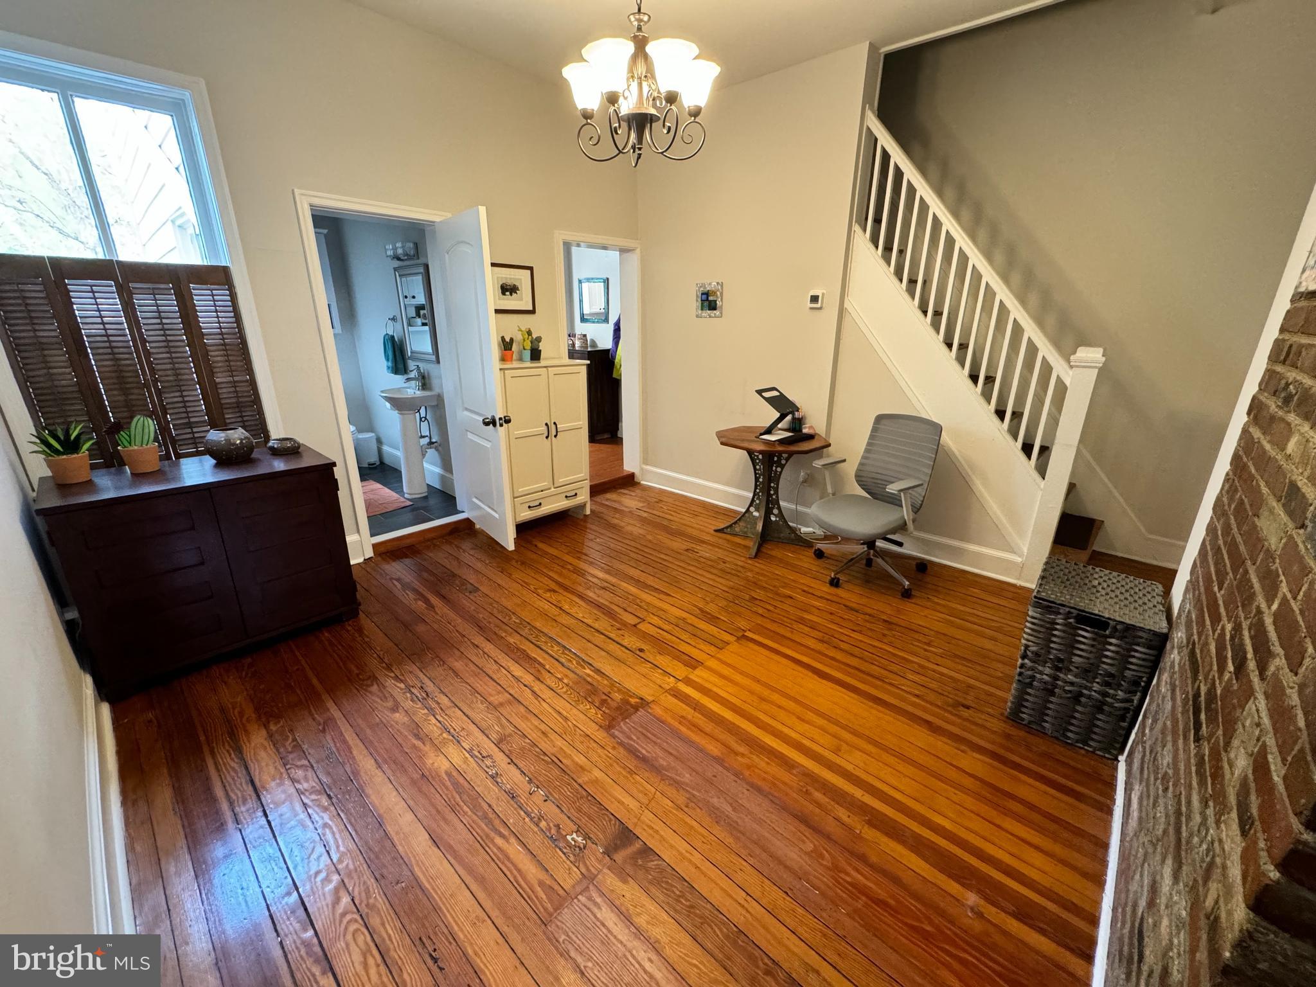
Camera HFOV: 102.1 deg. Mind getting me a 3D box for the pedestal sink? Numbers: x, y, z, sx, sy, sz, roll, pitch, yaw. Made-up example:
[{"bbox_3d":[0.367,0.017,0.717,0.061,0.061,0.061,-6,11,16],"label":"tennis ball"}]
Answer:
[{"bbox_3d":[-1.948,-0.376,4.210,0.498,0.845,0.387,16,24,38],"label":"pedestal sink"}]

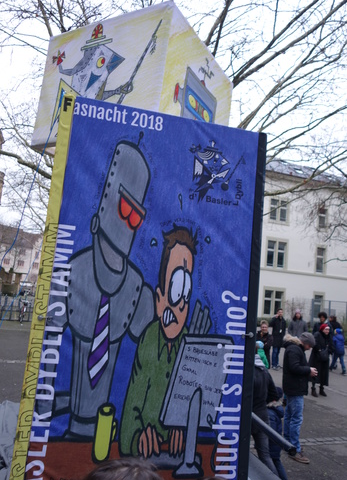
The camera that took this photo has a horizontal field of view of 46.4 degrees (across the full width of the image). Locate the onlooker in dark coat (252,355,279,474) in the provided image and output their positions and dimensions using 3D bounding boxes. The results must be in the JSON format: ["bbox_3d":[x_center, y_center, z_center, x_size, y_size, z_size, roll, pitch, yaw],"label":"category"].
[{"bbox_3d":[0.925,1.933,4.350,0.500,1.720,0.520,1,-8,31],"label":"onlooker in dark coat"}]

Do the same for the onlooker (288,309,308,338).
[{"bbox_3d":[3.816,3.080,12.500,0.550,1.790,0.360,4,-7,9],"label":"onlooker"}]

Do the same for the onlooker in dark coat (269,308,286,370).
[{"bbox_3d":[3.178,2.983,12.150,0.550,1.790,0.360,5,-6,0],"label":"onlooker in dark coat"}]

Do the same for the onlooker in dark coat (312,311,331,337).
[{"bbox_3d":[4.295,3.031,11.700,0.550,1.800,0.380,2,-7,23],"label":"onlooker in dark coat"}]

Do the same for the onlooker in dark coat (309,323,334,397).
[{"bbox_3d":[3.451,2.774,9.400,0.550,1.640,0.420,8,-7,-27],"label":"onlooker in dark coat"}]

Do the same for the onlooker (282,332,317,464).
[{"bbox_3d":[1.758,2.145,5.600,0.550,1.730,0.500,3,-7,20],"label":"onlooker"}]

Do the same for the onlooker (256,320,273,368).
[{"bbox_3d":[1.936,2.571,8.800,0.500,1.640,0.360,4,-7,6],"label":"onlooker"}]

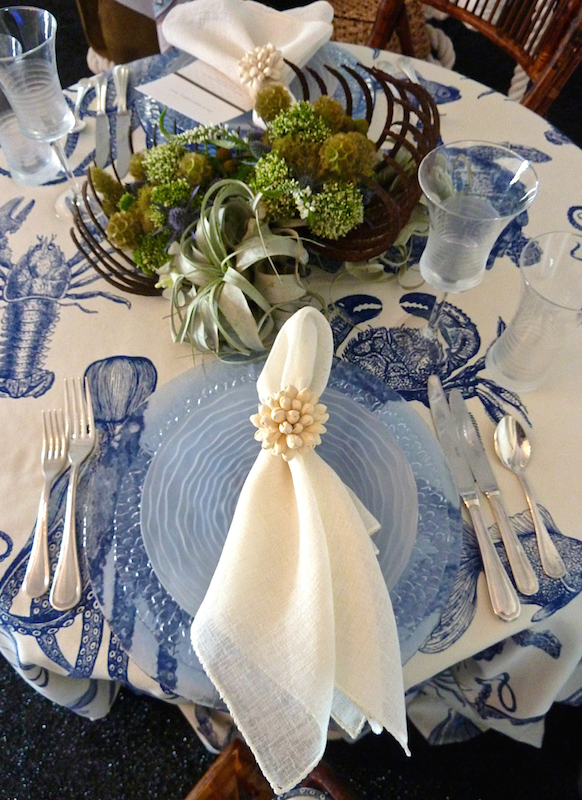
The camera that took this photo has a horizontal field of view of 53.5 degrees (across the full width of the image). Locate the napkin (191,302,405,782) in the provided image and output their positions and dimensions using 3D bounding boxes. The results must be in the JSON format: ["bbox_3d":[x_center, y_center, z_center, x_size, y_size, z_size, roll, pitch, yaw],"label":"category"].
[{"bbox_3d":[0.004,0.104,0.507,0.178,0.110,0.405,0,61,0],"label":"napkin"}]

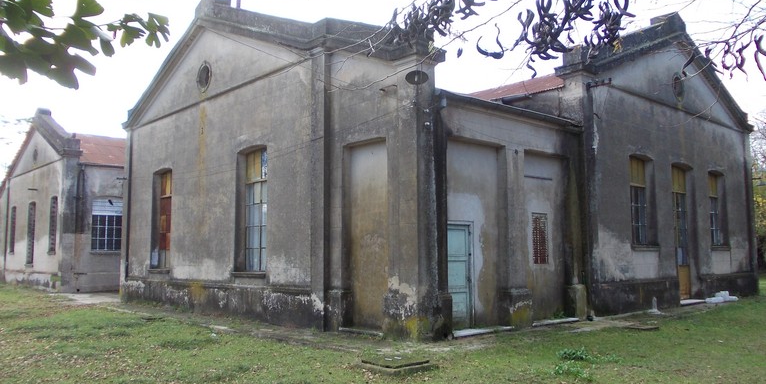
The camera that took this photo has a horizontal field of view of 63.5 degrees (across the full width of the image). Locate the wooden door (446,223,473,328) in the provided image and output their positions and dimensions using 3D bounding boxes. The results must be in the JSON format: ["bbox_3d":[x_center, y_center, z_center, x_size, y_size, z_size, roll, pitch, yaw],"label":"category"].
[{"bbox_3d":[1.530,1.662,12.422,0.880,2.113,0.100,5,-8,-42],"label":"wooden door"}]

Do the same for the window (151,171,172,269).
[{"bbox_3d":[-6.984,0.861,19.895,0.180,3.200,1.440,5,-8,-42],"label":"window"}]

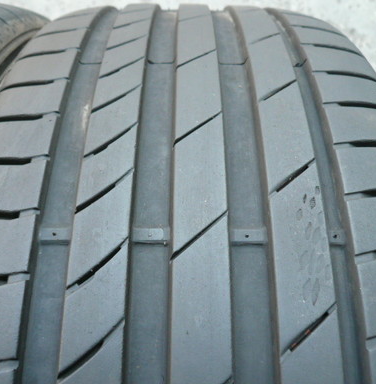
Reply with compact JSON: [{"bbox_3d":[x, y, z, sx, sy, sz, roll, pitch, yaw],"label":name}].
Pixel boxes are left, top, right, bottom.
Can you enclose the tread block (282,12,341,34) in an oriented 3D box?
[{"bbox_3d":[0.080,-0.105,0.266,0.035,0.009,0.030,5,36,-4],"label":"tread block"}]

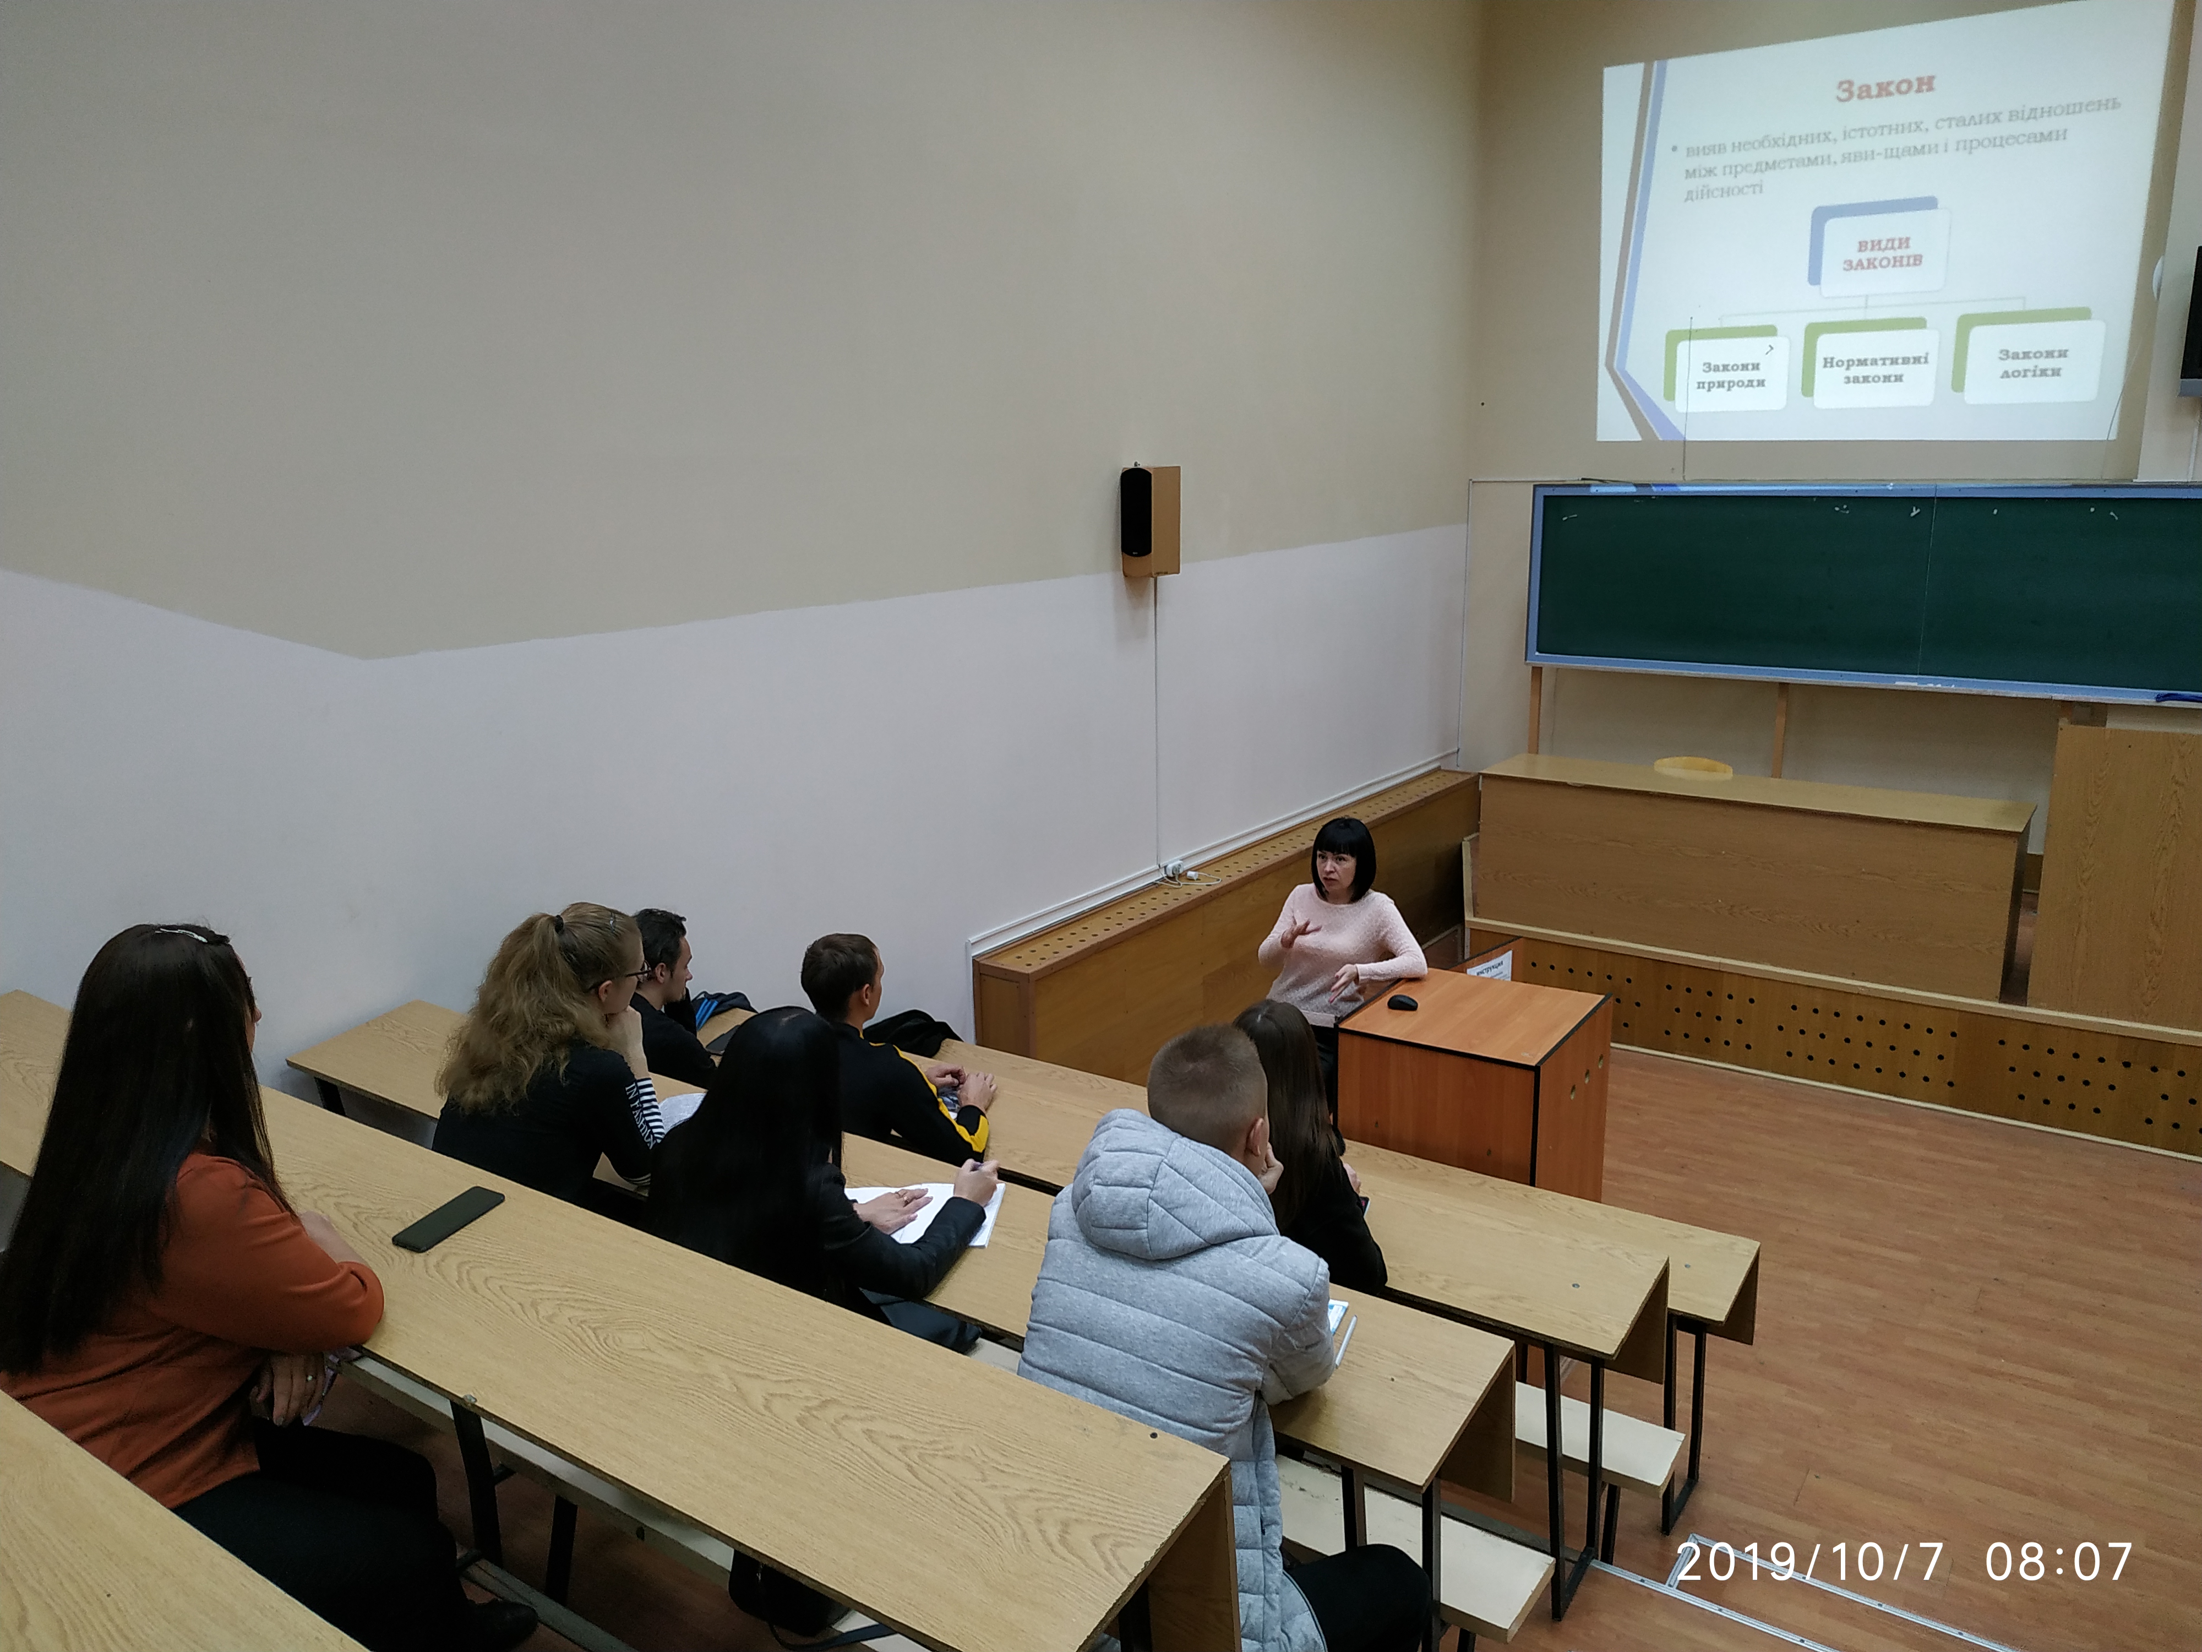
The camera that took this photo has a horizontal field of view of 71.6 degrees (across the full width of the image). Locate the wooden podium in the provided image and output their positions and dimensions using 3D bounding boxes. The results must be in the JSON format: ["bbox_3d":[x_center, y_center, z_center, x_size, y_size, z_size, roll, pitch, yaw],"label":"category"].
[{"bbox_3d":[1.158,1.104,4.815,0.607,1.094,0.667,8,16,34],"label":"wooden podium"}]

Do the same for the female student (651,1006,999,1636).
[{"bbox_3d":[-0.431,0.862,2.543,0.480,1.190,0.660,8,16,34],"label":"female student"}]

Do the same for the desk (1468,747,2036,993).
[{"bbox_3d":[3.027,0.180,7.268,2.326,0.732,0.635,8,16,34],"label":"desk"}]

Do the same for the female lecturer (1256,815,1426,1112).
[{"bbox_3d":[0.776,0.769,5.049,0.536,1.648,0.425,5,15,23],"label":"female lecturer"}]

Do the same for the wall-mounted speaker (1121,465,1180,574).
[{"bbox_3d":[0.201,-1.210,6.071,0.144,0.420,0.215,8,16,34],"label":"wall-mounted speaker"}]

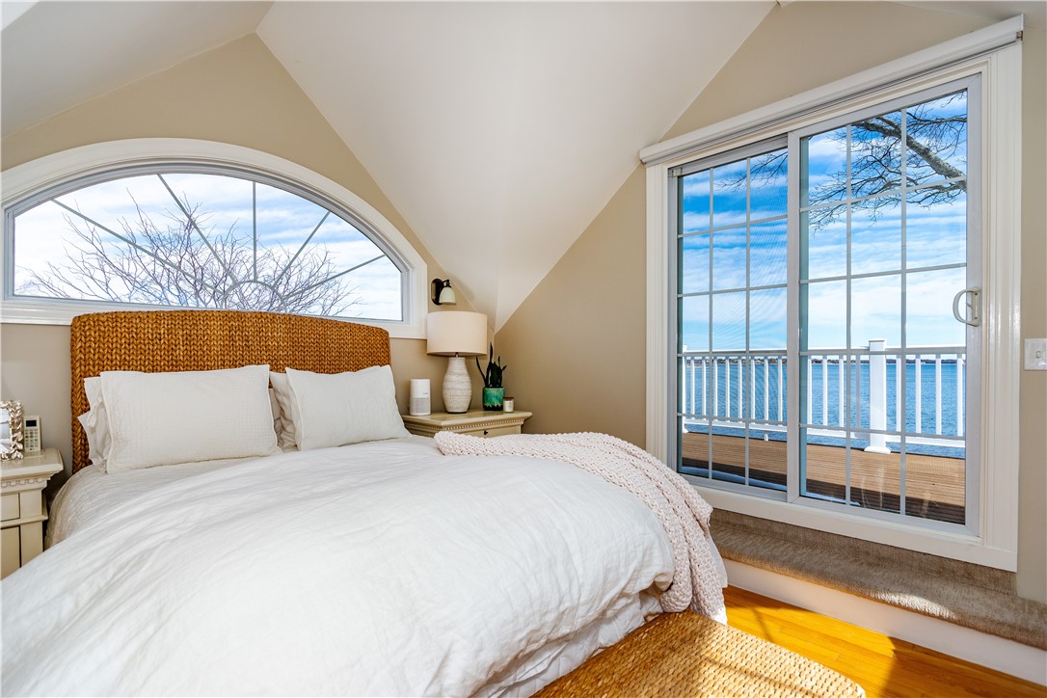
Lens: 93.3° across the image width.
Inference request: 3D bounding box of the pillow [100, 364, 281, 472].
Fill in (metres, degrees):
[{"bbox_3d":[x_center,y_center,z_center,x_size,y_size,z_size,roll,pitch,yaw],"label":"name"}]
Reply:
[{"bbox_3d":[-1.478,0.295,2.232,0.655,0.453,0.161,1,-26,-45],"label":"pillow"}]

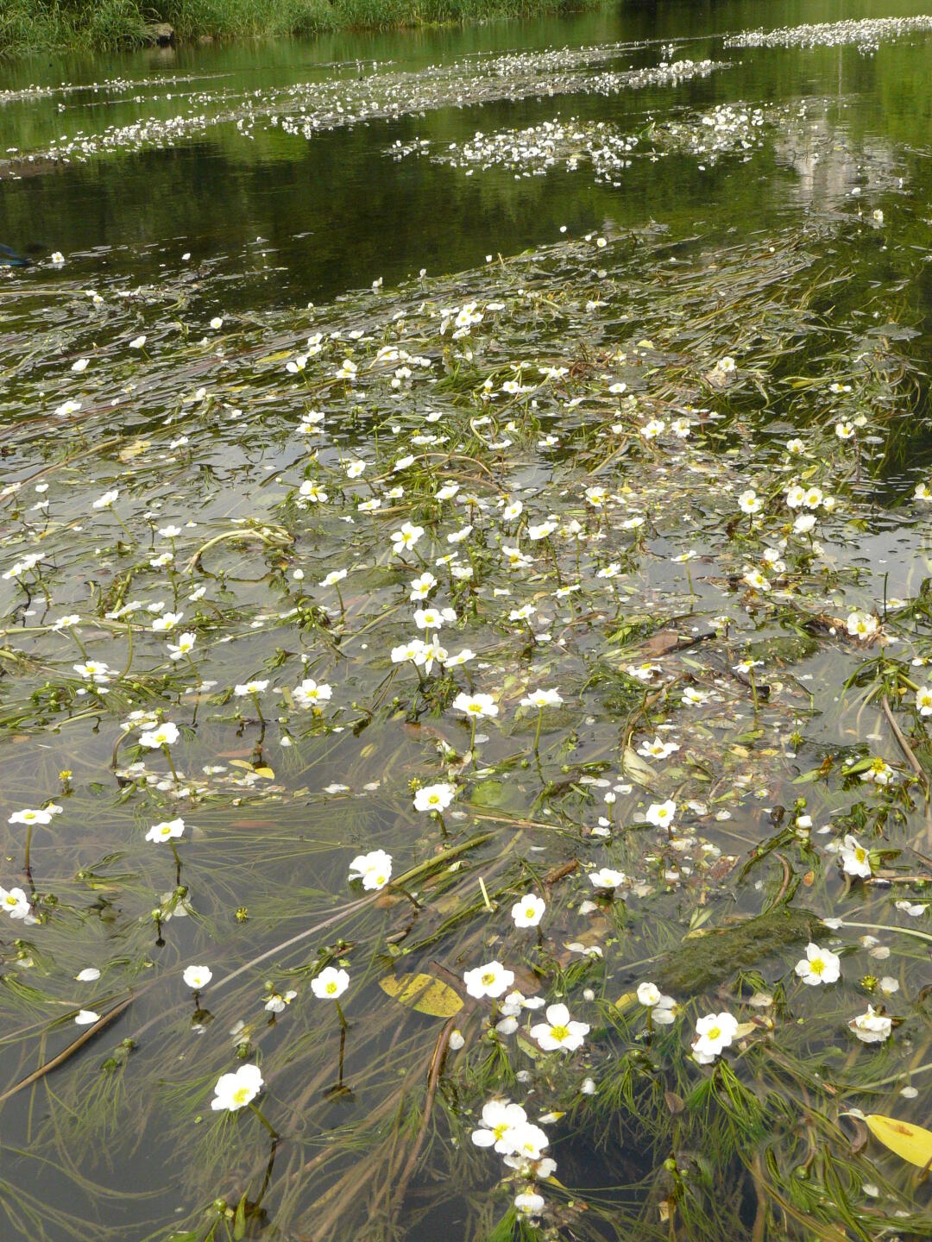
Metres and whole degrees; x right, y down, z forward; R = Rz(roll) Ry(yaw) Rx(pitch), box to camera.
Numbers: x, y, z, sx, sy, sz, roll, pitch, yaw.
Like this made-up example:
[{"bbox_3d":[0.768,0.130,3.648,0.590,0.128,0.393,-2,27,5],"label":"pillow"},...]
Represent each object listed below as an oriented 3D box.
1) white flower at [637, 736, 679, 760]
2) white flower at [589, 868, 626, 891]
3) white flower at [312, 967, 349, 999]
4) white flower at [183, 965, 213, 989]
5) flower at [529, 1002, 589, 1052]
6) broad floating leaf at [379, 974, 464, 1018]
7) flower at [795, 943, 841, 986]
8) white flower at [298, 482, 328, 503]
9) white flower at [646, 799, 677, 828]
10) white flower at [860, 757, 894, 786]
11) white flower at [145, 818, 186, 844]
[{"bbox_3d":[0.142,0.094,1.247,0.031,0.012,0.031,0,24,7],"label":"white flower"},{"bbox_3d":[0.090,0.165,1.072,0.023,0.009,0.023,-1,25,5],"label":"white flower"},{"bbox_3d":[-0.071,0.193,0.895,0.021,0.006,0.021,-9,28,5],"label":"white flower"},{"bbox_3d":[-0.146,0.195,0.918,0.016,0.007,0.016,-7,22,-10],"label":"white flower"},{"bbox_3d":[0.045,0.196,0.815,0.028,0.009,0.028,0,36,3],"label":"flower"},{"bbox_3d":[-0.025,0.219,0.989,0.029,0.005,0.056,-18,27,-34],"label":"broad floating leaf"},{"bbox_3d":[0.203,0.198,0.971,0.027,0.009,0.027,-1,52,13],"label":"flower"},{"bbox_3d":[-0.158,-0.133,1.746,0.029,0.009,0.029,6,44,-6],"label":"white flower"},{"bbox_3d":[0.132,0.130,1.137,0.021,0.007,0.021,-9,56,10],"label":"white flower"},{"bbox_3d":[0.261,0.095,1.069,0.020,0.012,0.020,1,21,14],"label":"white flower"},{"bbox_3d":[-0.188,0.133,1.061,0.026,0.006,0.026,-19,20,-12],"label":"white flower"}]

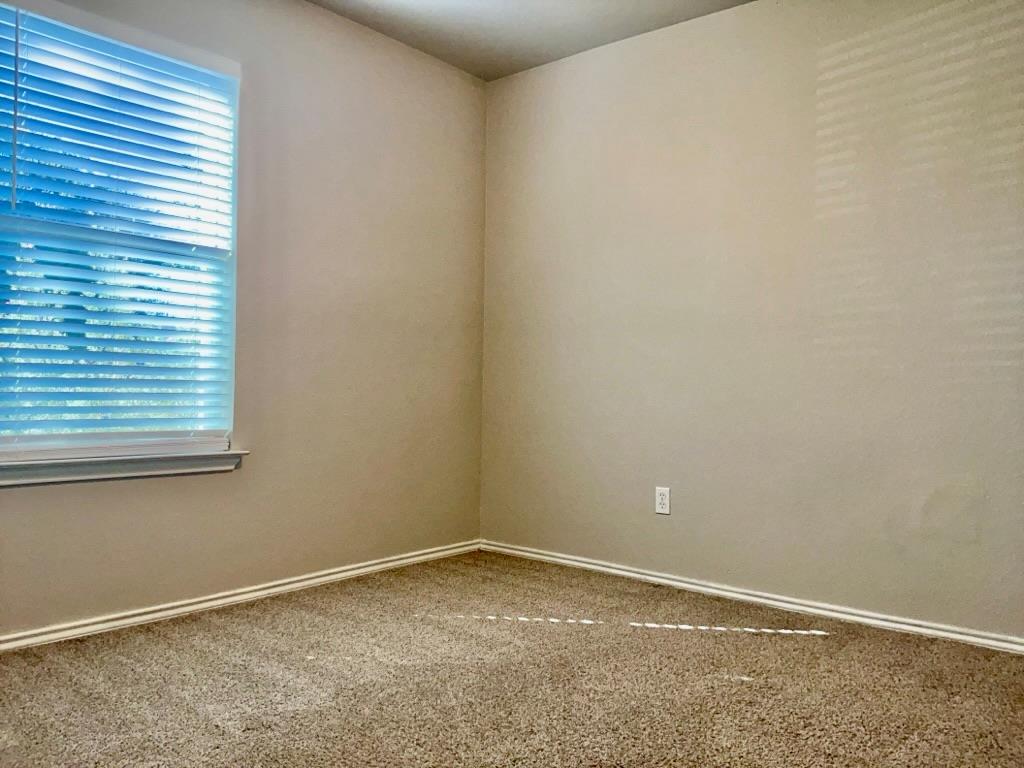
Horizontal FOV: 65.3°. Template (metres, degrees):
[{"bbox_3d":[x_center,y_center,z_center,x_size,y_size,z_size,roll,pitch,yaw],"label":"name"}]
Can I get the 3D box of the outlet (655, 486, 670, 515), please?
[{"bbox_3d":[0.655,0.506,3.455,0.070,0.114,0.008,1,0,40],"label":"outlet"}]

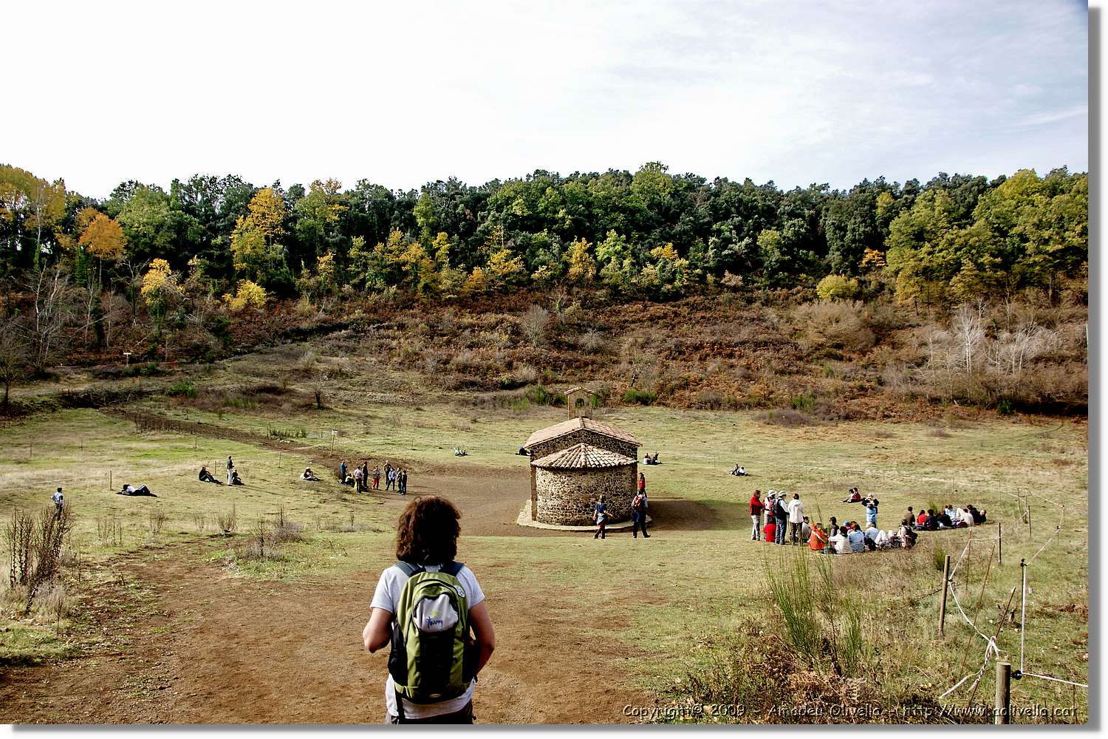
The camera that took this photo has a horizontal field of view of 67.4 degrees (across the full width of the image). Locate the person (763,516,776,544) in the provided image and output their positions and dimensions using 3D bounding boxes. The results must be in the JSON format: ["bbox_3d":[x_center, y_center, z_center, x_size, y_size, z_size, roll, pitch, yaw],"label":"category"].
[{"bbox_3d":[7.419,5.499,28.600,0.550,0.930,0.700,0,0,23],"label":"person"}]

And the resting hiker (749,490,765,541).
[{"bbox_3d":[7.036,5.058,28.800,0.480,1.740,0.500,0,0,-9],"label":"resting hiker"}]

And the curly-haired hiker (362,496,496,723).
[{"bbox_3d":[-0.445,1.311,3.030,0.520,1.700,0.480,-1,0,-3],"label":"curly-haired hiker"}]

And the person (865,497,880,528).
[{"bbox_3d":[11.042,5.207,28.900,0.580,1.680,0.450,-1,0,13],"label":"person"}]

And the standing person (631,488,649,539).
[{"bbox_3d":[3.162,5.308,30.500,0.580,1.740,0.550,0,0,38],"label":"standing person"}]

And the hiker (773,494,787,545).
[{"bbox_3d":[7.473,4.876,27.300,0.500,1.740,0.520,-1,0,-22],"label":"hiker"}]

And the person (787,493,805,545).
[{"bbox_3d":[7.942,4.903,27.200,0.540,1.670,0.420,-1,0,-9],"label":"person"}]

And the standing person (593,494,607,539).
[{"bbox_3d":[1.752,5.555,31.300,0.500,1.630,0.500,-1,0,-41],"label":"standing person"}]

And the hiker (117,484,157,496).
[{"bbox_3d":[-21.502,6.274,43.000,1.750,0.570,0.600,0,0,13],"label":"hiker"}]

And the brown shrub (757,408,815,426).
[{"bbox_3d":[23.329,4.752,84.000,5.900,1.800,4.000,-1,0,0],"label":"brown shrub"}]

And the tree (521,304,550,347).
[{"bbox_3d":[-2.993,-7.103,135.000,4.800,6.900,4.800,-1,0,0],"label":"tree"}]

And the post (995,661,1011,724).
[{"bbox_3d":[2.481,2.141,4.600,0.076,1.050,0.076,1,0,0],"label":"post"}]

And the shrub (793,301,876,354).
[{"bbox_3d":[37.804,-5.603,112.000,11.000,6.500,9.000,0,0,0],"label":"shrub"}]

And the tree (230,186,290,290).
[{"bbox_3d":[-52.268,-23.368,148.000,10.500,18.600,10.000,0,0,0],"label":"tree"}]

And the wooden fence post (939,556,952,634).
[{"bbox_3d":[5.648,3.239,12.000,0.060,1.150,0.060,5,0,0],"label":"wooden fence post"}]

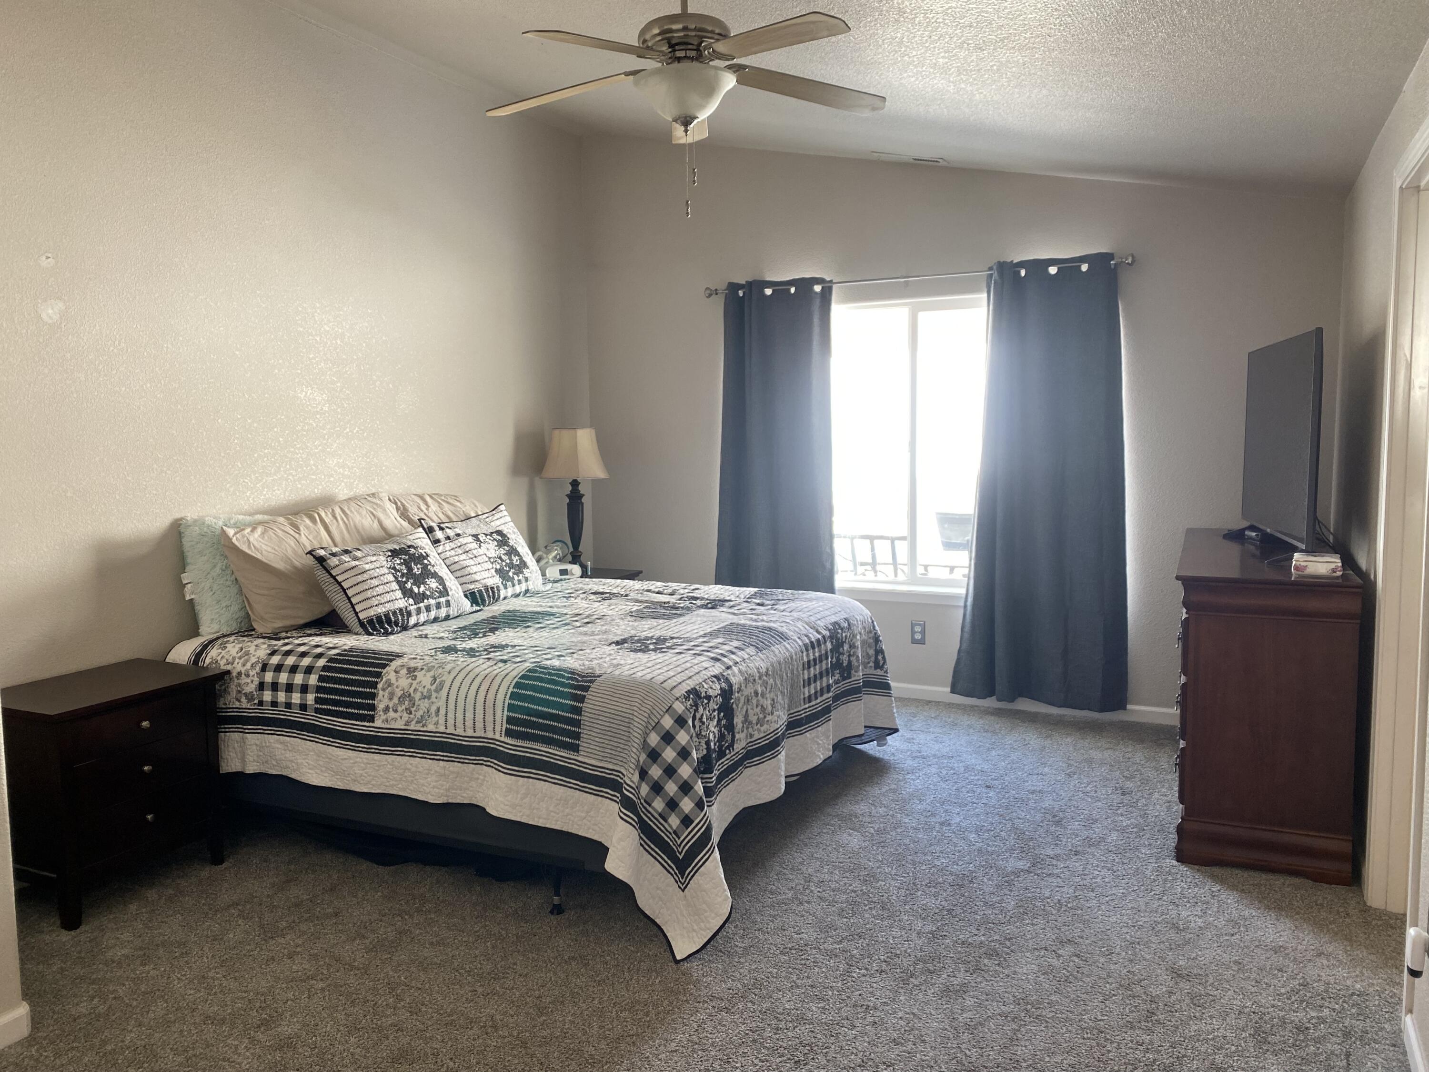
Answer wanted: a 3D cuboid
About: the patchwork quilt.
[{"bbox_3d":[-0.593,0.665,4.247,2.126,0.705,2.078,2,6,26],"label":"patchwork quilt"}]

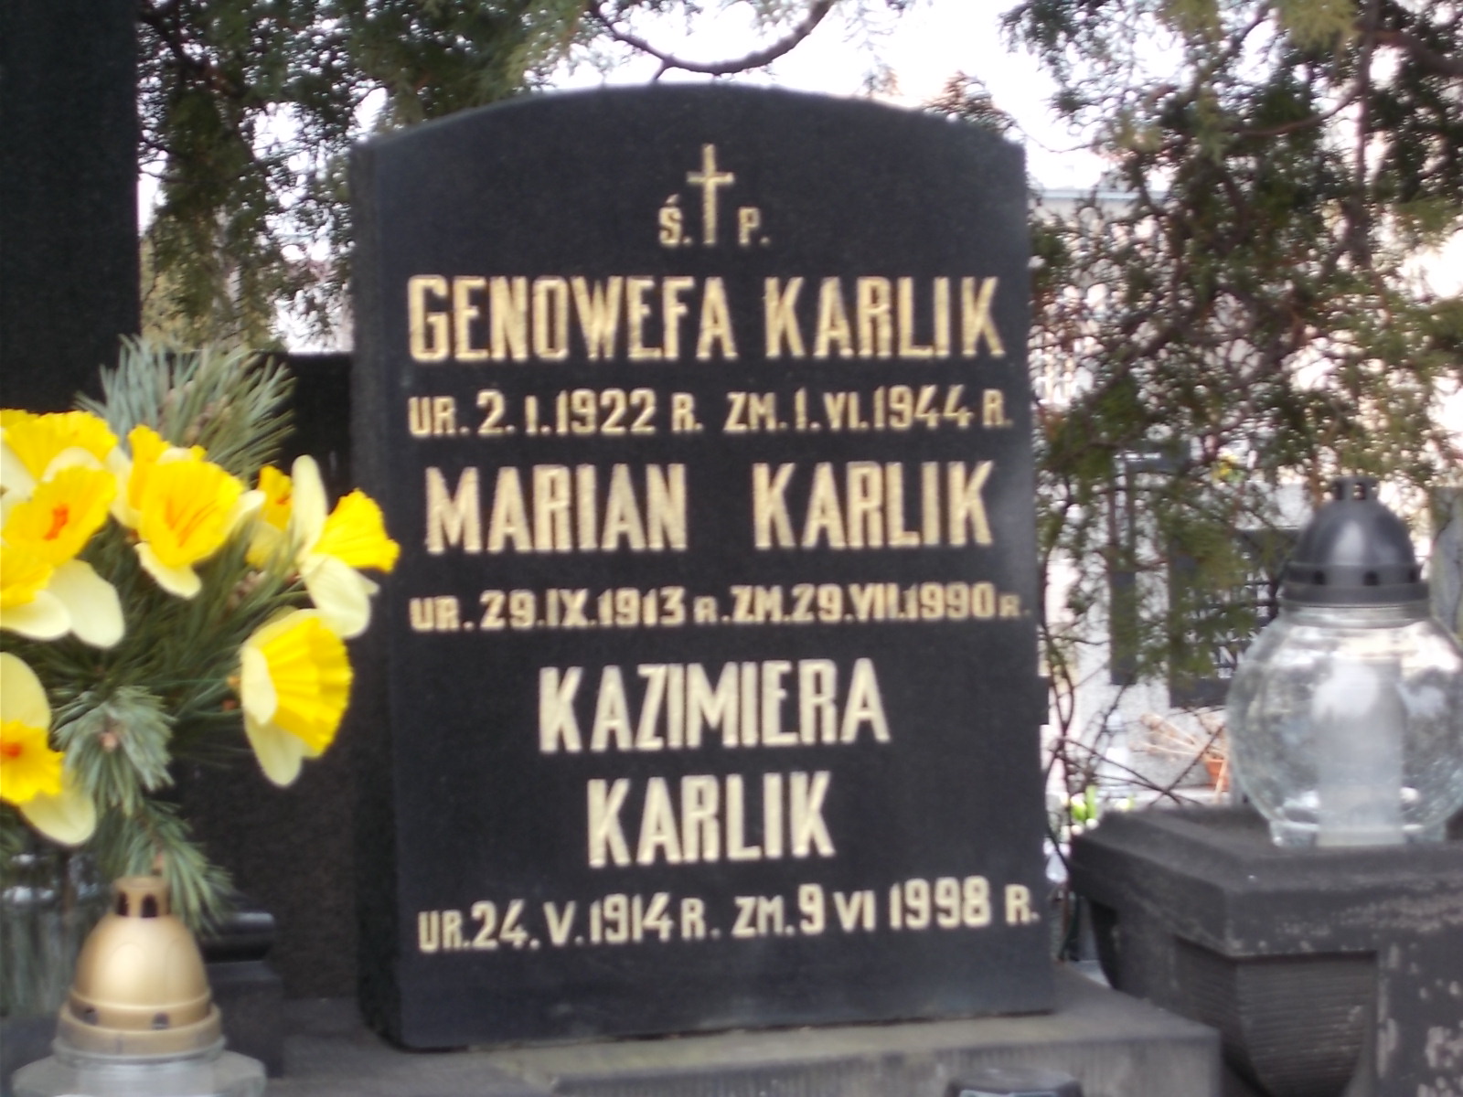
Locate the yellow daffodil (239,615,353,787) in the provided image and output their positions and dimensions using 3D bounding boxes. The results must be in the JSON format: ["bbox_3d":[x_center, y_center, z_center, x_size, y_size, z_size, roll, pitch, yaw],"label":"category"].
[{"bbox_3d":[-0.229,0.079,2.200,0.058,0.093,0.092,4,5,-20],"label":"yellow daffodil"}]

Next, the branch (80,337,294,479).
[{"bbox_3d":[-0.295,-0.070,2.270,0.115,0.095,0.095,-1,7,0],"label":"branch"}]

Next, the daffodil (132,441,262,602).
[{"bbox_3d":[-0.282,-0.015,2.190,0.085,0.088,0.055,1,-8,15],"label":"daffodil"}]

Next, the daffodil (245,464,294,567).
[{"bbox_3d":[-0.243,-0.017,2.250,0.075,0.078,0.052,0,-21,6],"label":"daffodil"}]

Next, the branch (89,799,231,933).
[{"bbox_3d":[-0.303,0.168,2.220,0.078,0.074,0.075,-1,7,0],"label":"branch"}]

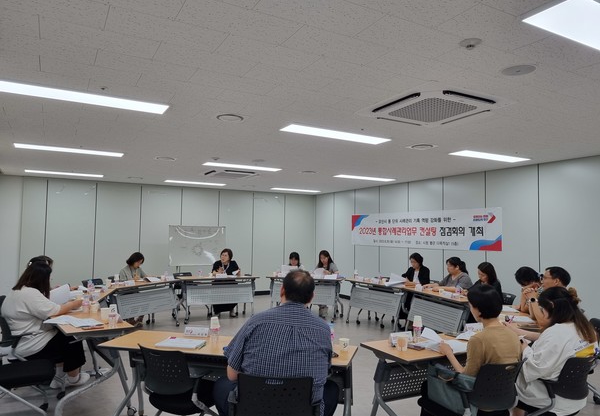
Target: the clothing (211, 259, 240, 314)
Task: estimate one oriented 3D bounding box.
[{"bbox_3d":[-1.386,1.442,8.420,0.530,0.960,0.500,2,-4,-13],"label":"clothing"}]

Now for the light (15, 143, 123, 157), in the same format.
[{"bbox_3d":[-3.059,-0.772,6.040,1.280,0.060,0.270,3,-4,-29],"label":"light"}]

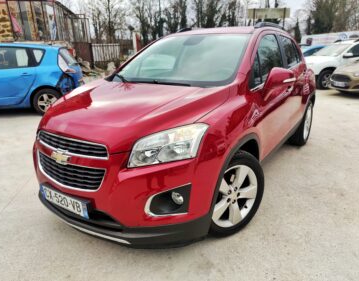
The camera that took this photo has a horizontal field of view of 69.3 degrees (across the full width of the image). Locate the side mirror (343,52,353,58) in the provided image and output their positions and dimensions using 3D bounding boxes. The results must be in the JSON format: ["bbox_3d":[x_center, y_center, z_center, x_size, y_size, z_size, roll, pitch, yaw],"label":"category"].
[{"bbox_3d":[5.924,-2.955,9.067,0.160,0.180,0.240,-5,18,-9],"label":"side mirror"}]

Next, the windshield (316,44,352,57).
[{"bbox_3d":[5.826,-3.413,9.925,0.840,0.120,1.320,-36,20,2],"label":"windshield"}]

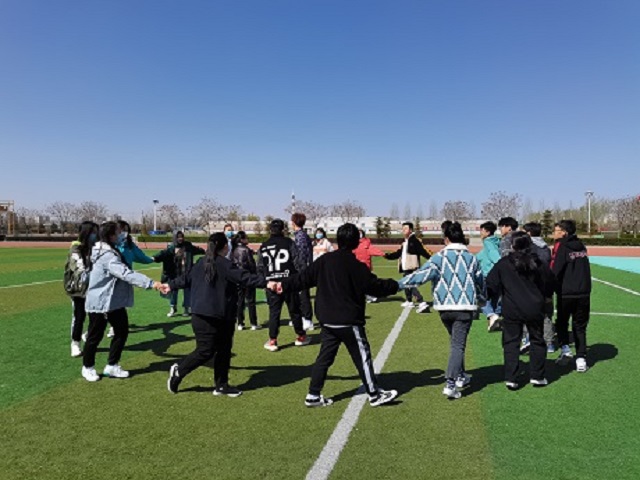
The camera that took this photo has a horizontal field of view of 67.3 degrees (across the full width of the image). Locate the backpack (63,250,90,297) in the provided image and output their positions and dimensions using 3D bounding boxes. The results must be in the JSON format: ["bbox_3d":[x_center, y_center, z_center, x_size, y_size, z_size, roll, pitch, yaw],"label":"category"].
[{"bbox_3d":[-3.191,0.432,6.300,0.220,0.520,0.330,-1,2,-41],"label":"backpack"}]

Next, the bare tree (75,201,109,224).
[{"bbox_3d":[-39.454,-3.971,83.000,5.871,5.698,5.577,0,2,0],"label":"bare tree"}]

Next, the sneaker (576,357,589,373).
[{"bbox_3d":[3.042,1.434,5.599,0.110,0.130,0.280,1,1,26],"label":"sneaker"}]

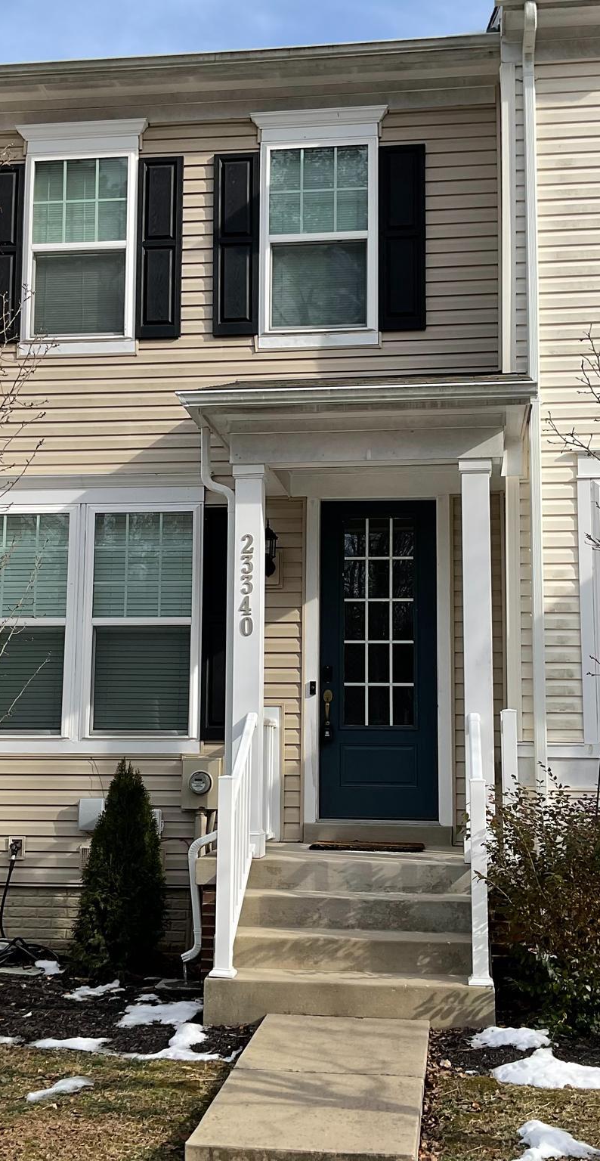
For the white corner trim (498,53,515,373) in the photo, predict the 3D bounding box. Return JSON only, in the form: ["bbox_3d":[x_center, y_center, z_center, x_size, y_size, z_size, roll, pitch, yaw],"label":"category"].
[{"bbox_3d":[1.538,-2.701,9.610,0.106,2.436,0.100,-1,-8,7],"label":"white corner trim"}]

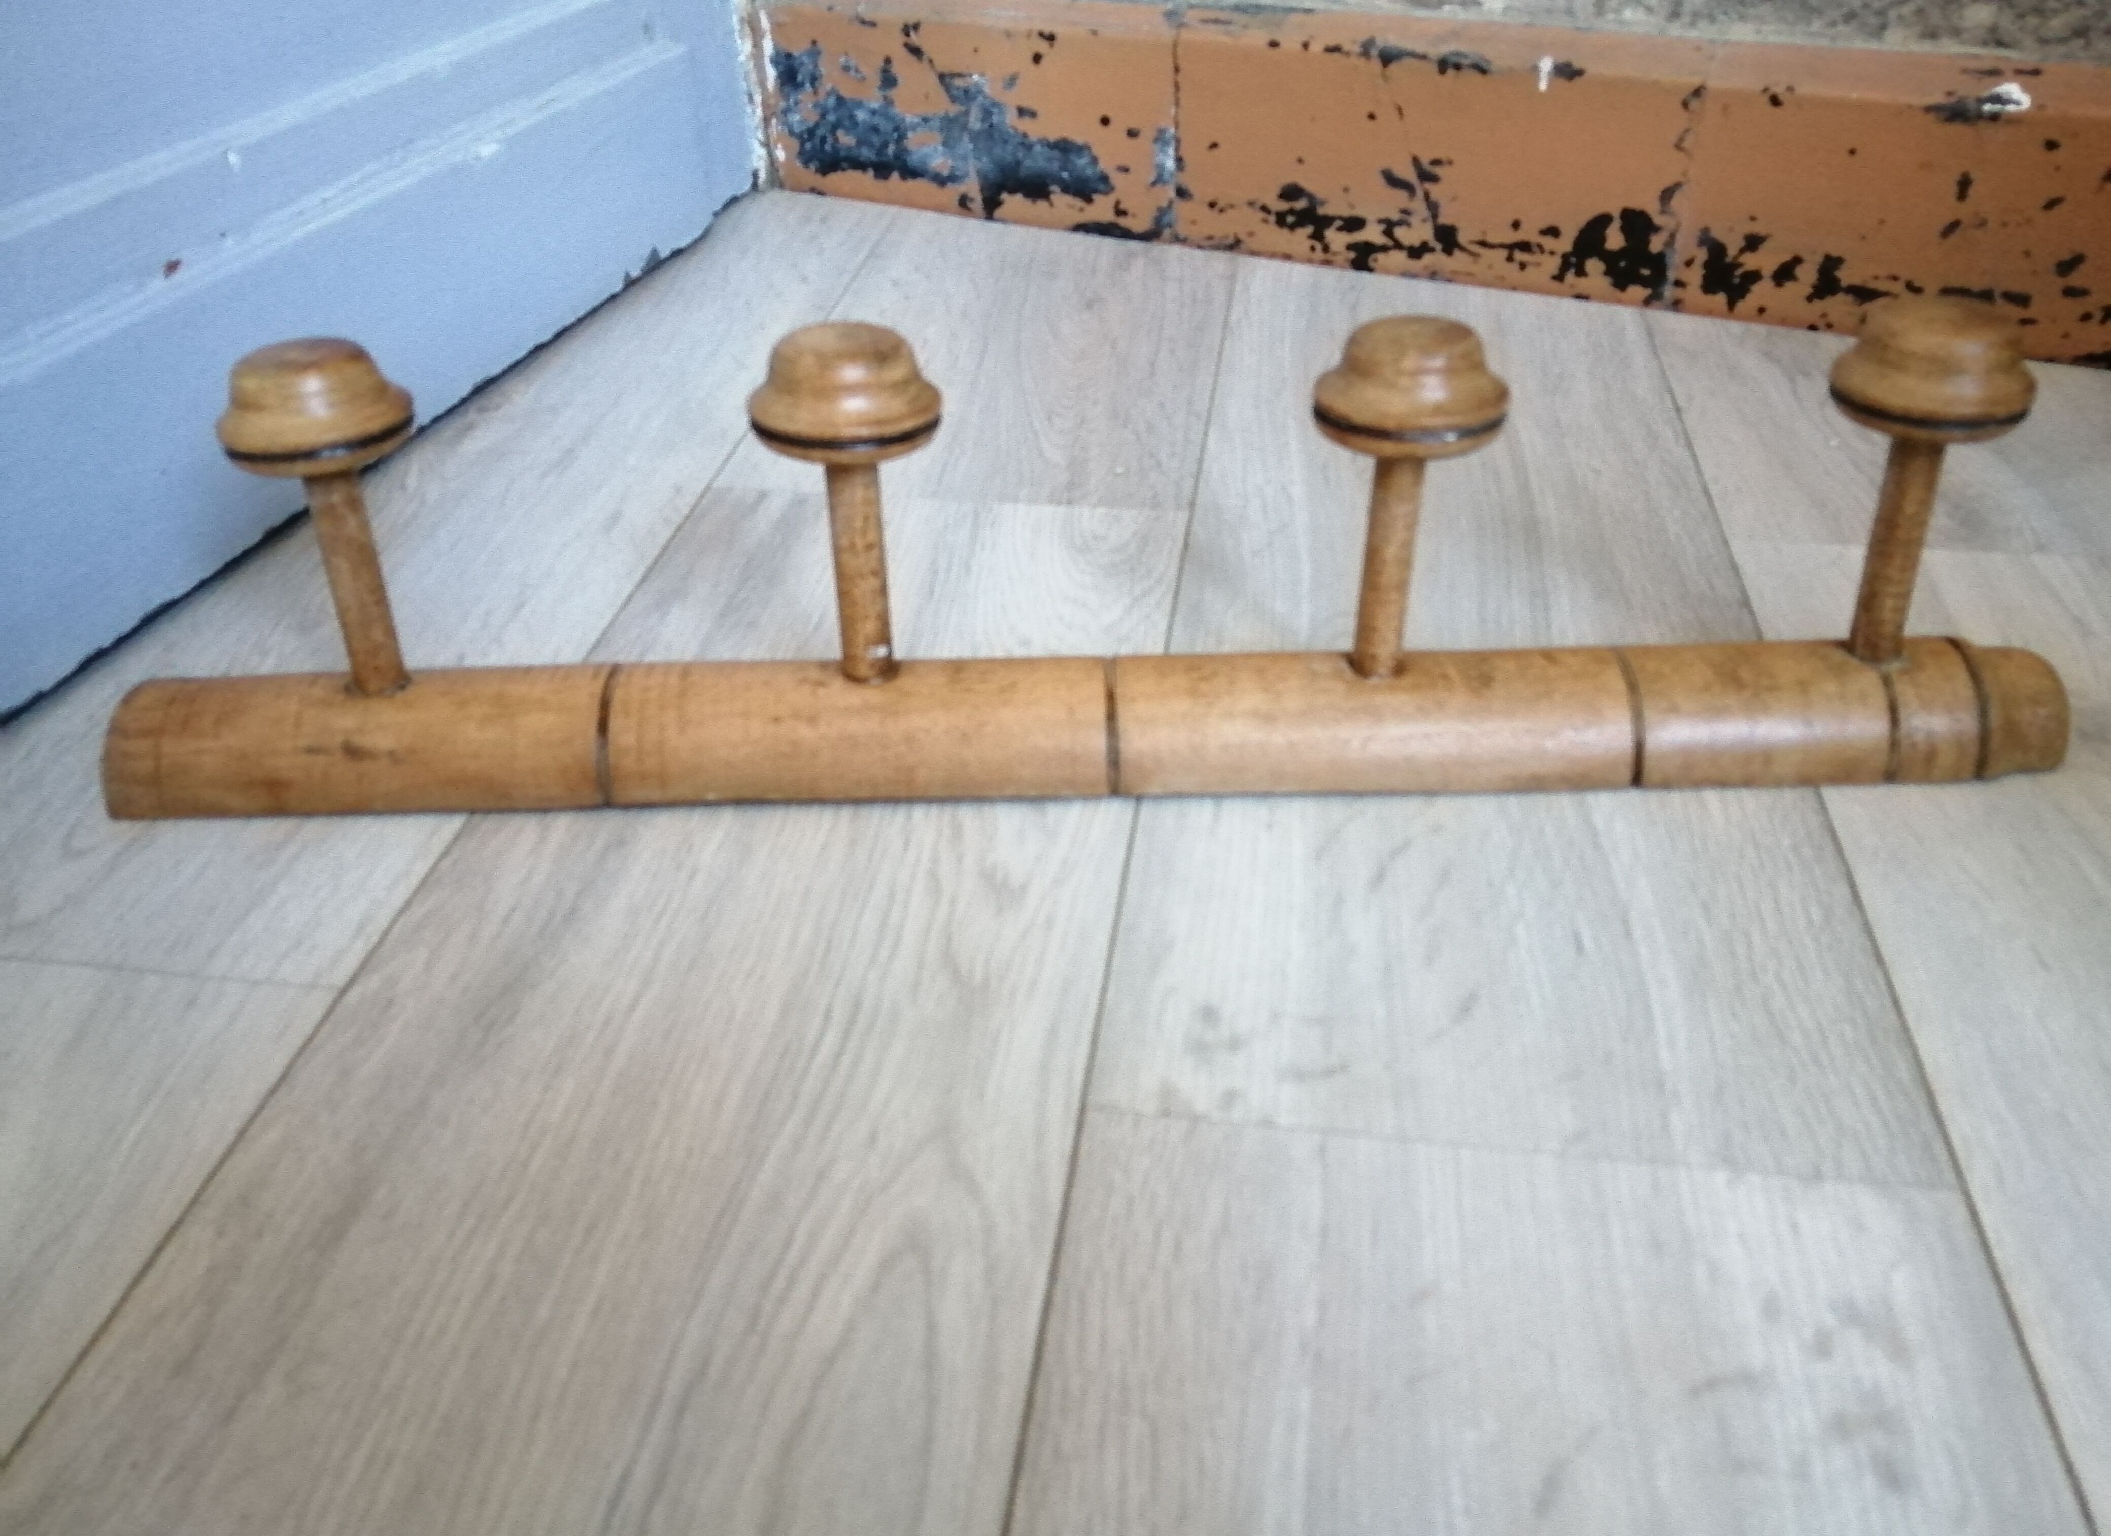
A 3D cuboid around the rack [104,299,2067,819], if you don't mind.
[{"bbox_3d":[0.005,-0.060,0.439,0.551,0.122,0.068,-1,37,1],"label":"rack"}]

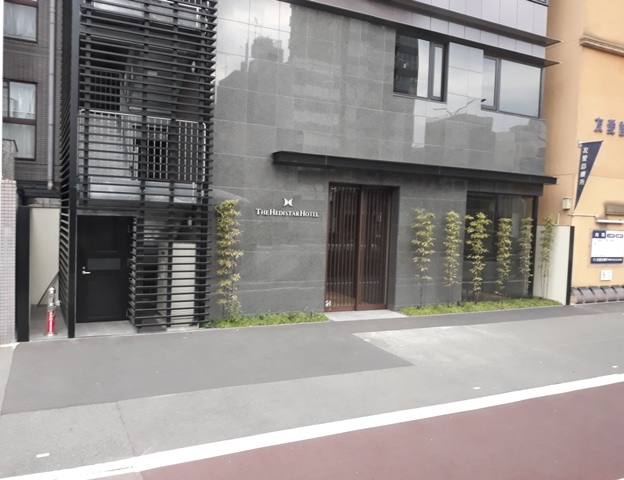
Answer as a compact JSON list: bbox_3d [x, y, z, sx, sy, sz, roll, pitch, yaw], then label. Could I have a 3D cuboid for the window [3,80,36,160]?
[{"bbox_3d":[-7.131,-2.850,11.787,1.120,1.860,0.130,1,3,-26],"label":"window"}]

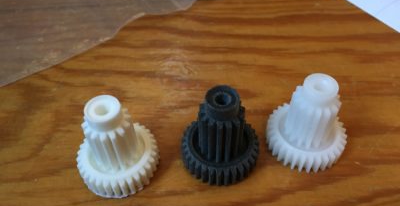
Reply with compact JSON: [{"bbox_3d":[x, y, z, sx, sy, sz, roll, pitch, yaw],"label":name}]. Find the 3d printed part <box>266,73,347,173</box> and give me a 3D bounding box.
[{"bbox_3d":[0.049,0.006,0.148,0.034,0.039,0.034,-2,46,0],"label":"3d printed part"}]

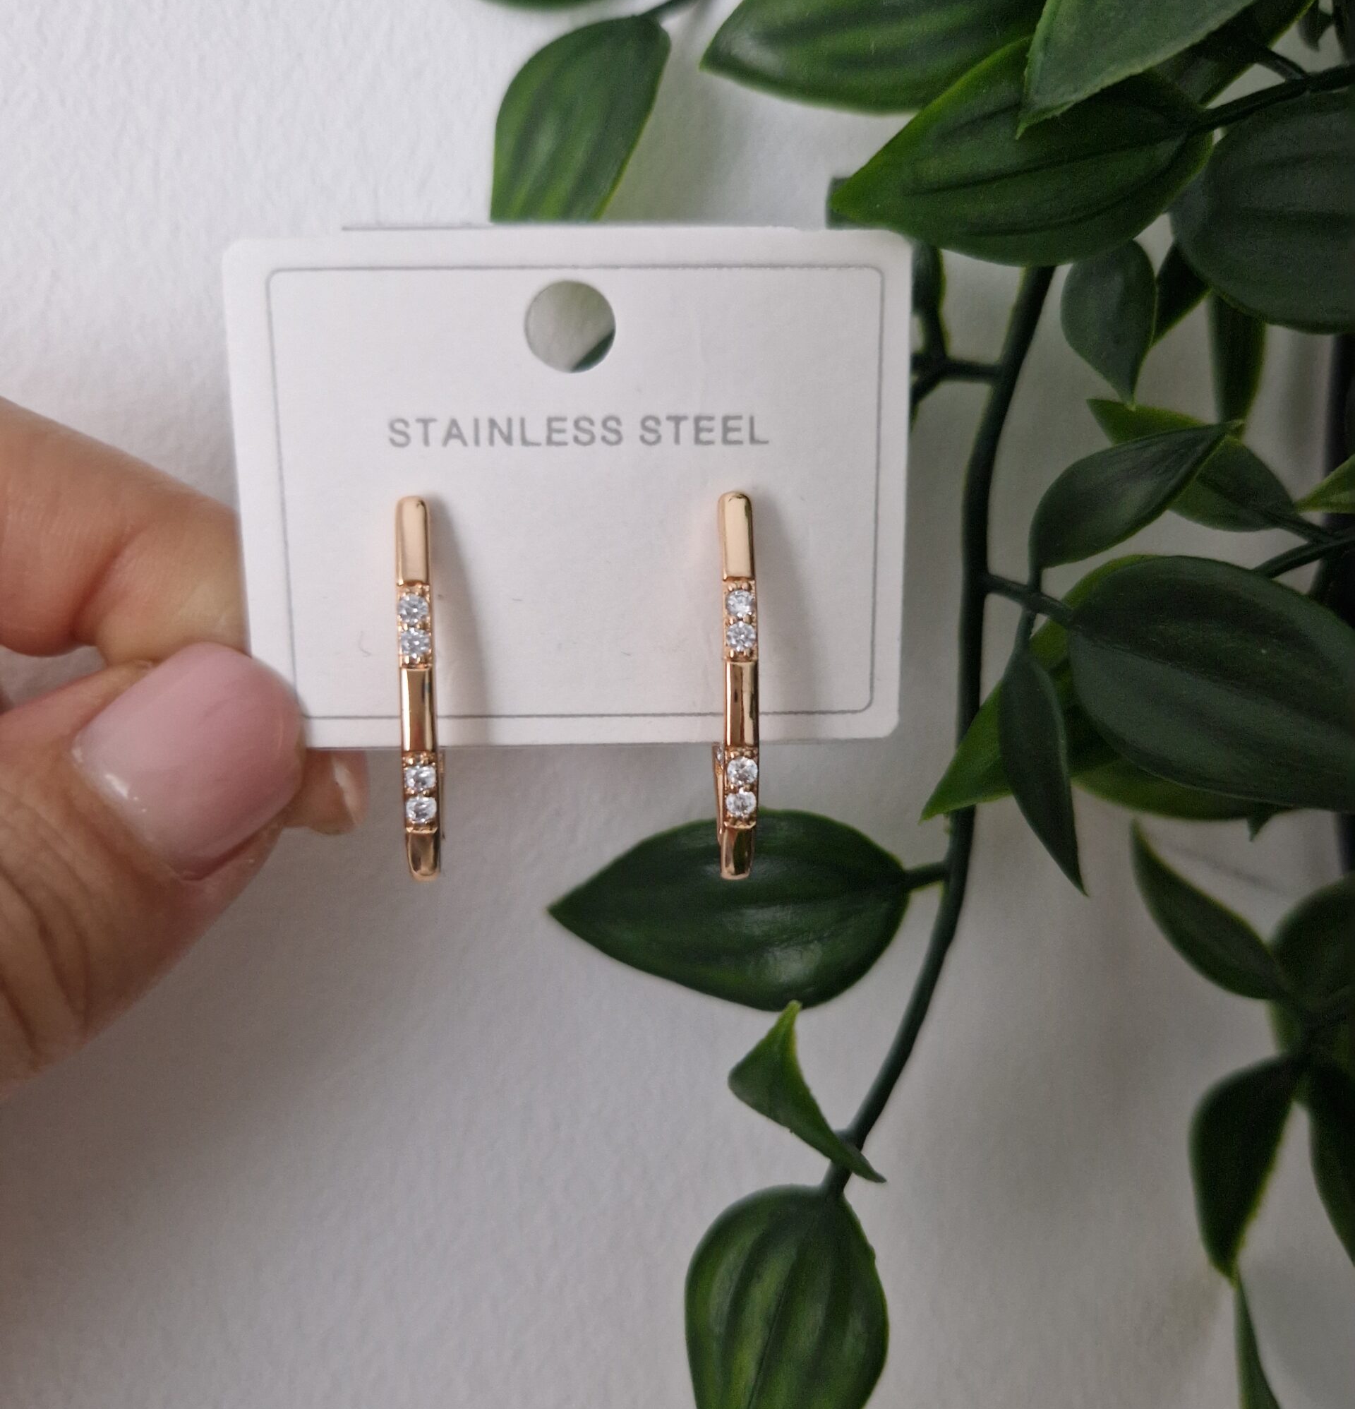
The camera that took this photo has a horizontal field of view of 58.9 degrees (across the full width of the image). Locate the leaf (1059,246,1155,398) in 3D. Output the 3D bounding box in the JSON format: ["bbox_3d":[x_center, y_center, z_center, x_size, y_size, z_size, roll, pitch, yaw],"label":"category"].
[{"bbox_3d":[0.054,-0.047,0.149,0.012,0.019,0.006,-12,10,2],"label":"leaf"}]

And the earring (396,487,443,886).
[{"bbox_3d":[-0.022,-0.002,0.104,0.003,0.032,0.022,-2,10,-10],"label":"earring"}]

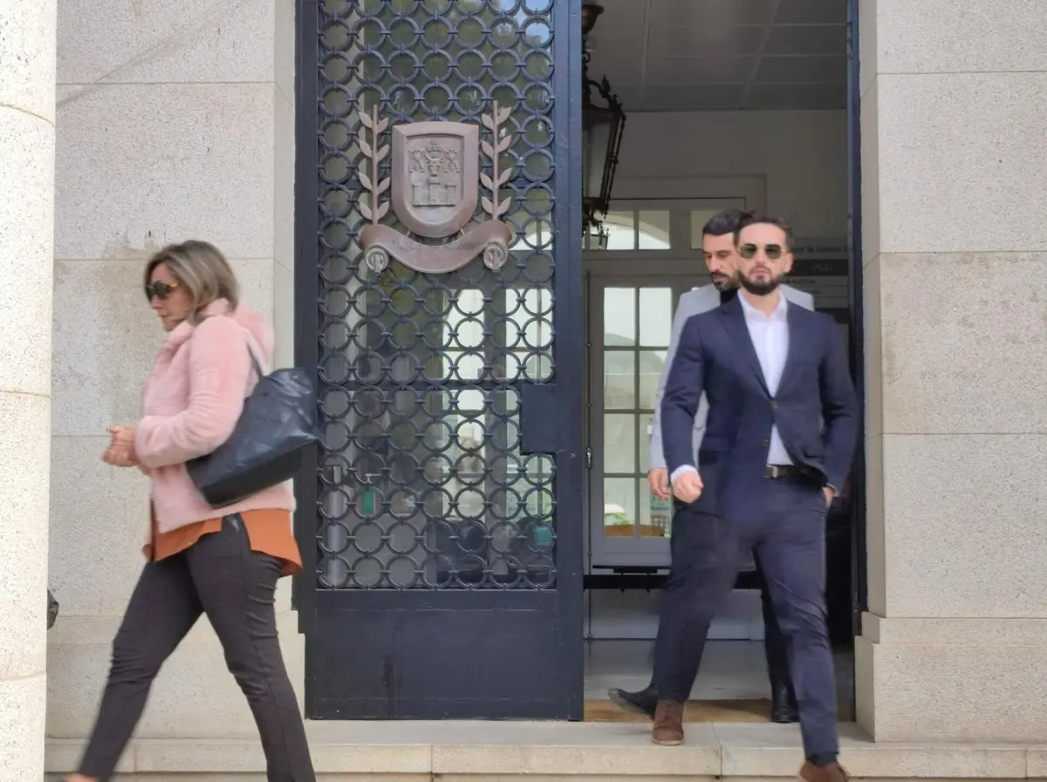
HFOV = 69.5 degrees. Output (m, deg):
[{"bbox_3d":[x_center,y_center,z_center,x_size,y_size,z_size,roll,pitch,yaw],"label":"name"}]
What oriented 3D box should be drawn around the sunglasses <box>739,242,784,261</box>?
[{"bbox_3d":[0.779,-0.441,2.434,0.143,0.050,0.145,1,1,24],"label":"sunglasses"}]

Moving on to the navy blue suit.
[{"bbox_3d":[0.765,0.390,2.460,0.650,1.410,0.580,0,-2,7],"label":"navy blue suit"}]

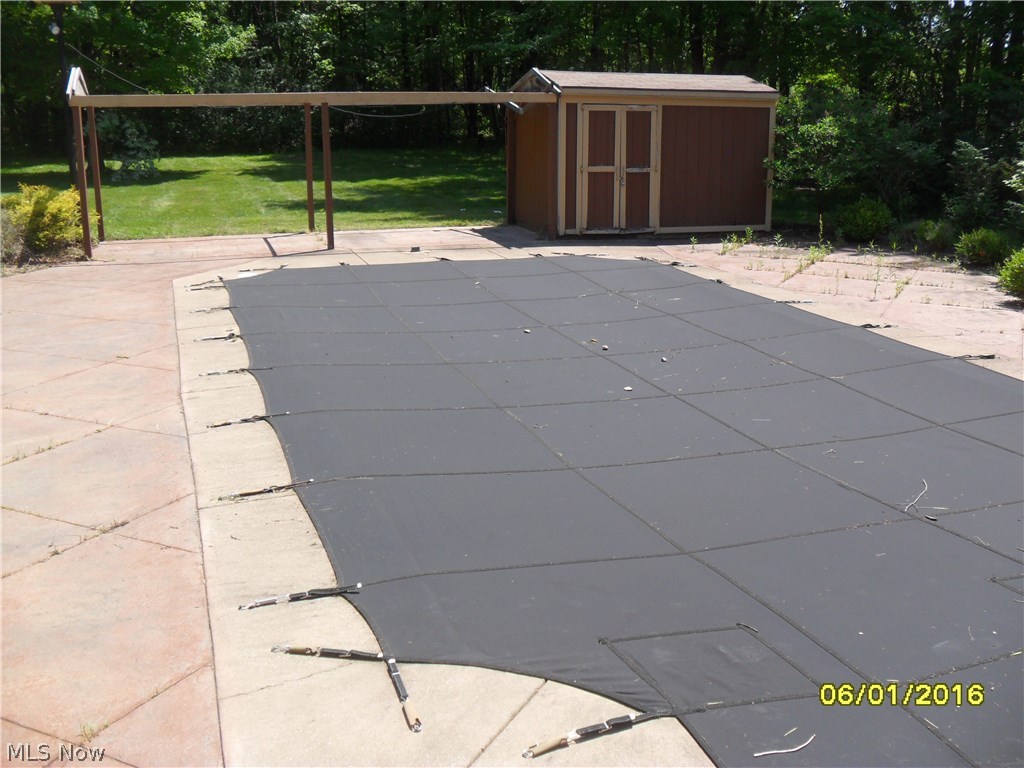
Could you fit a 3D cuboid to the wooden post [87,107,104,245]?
[{"bbox_3d":[-6.365,-3.240,15.862,0.095,2.050,0.095,-4,16,-16],"label":"wooden post"}]

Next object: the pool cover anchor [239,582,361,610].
[{"bbox_3d":[-0.918,0.928,4.509,0.517,0.042,0.045,-6,16,-20],"label":"pool cover anchor"}]

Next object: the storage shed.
[{"bbox_3d":[2.146,-3.968,17.586,3.830,2.600,2.520,-4,16,-16],"label":"storage shed"}]

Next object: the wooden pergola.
[{"bbox_3d":[-2.906,-3.510,15.974,6.950,2.560,2.350,-4,16,-16],"label":"wooden pergola"}]

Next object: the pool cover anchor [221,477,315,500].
[{"bbox_3d":[-1.353,0.588,5.754,0.521,0.042,0.045,-8,17,-28],"label":"pool cover anchor"}]

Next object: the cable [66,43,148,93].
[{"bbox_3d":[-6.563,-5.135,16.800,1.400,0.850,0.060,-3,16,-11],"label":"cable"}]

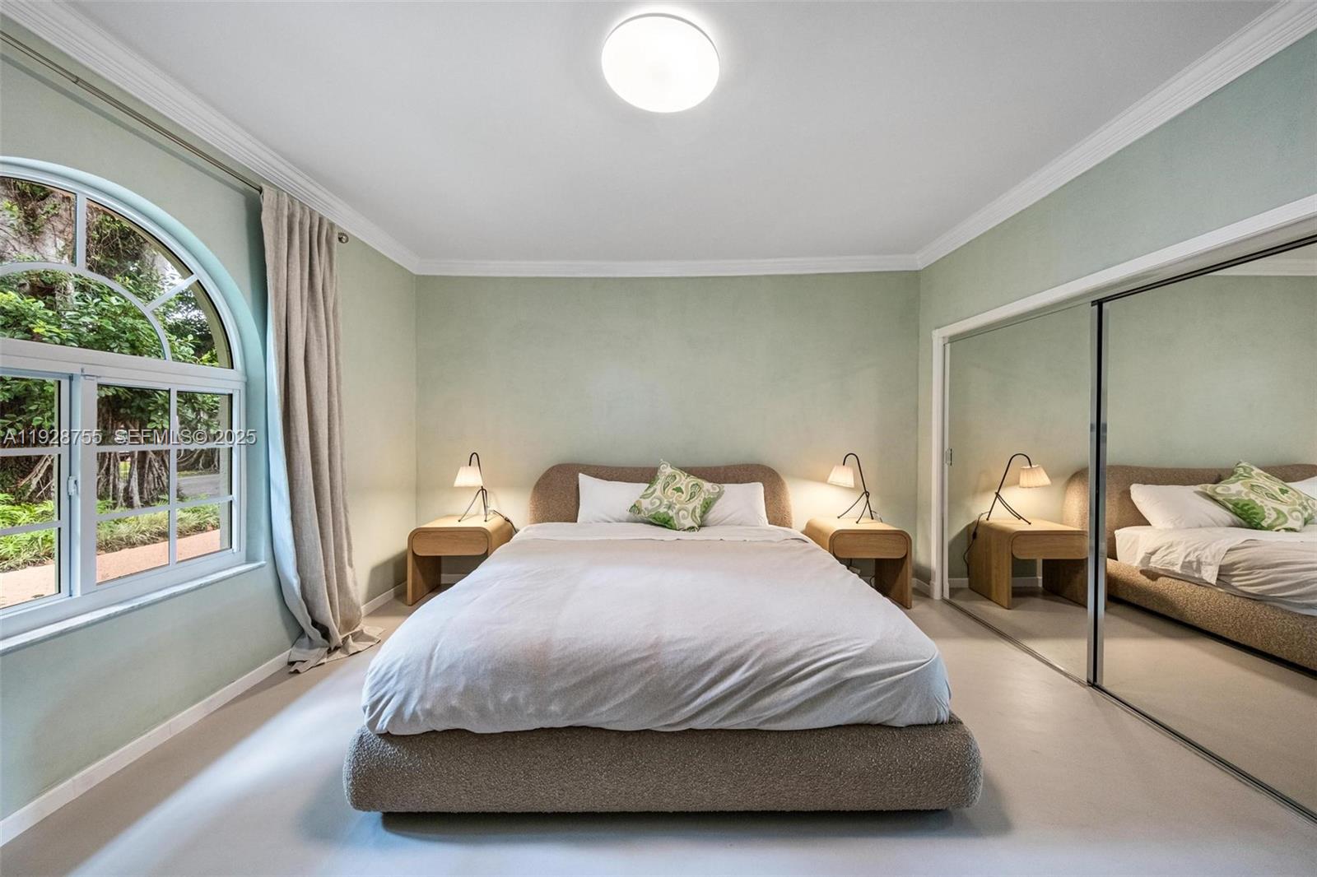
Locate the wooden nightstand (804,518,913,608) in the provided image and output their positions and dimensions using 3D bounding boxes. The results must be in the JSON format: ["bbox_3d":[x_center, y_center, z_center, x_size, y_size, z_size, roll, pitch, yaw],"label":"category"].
[{"bbox_3d":[1.523,0.934,3.365,0.600,0.560,0.440,0,1,0],"label":"wooden nightstand"}]

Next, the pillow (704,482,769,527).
[{"bbox_3d":[0.452,0.485,3.230,0.670,0.370,0.180,0,-22,0],"label":"pillow"}]

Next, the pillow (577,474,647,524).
[{"bbox_3d":[-0.250,0.455,3.235,0.670,0.390,0.180,0,-22,0],"label":"pillow"}]

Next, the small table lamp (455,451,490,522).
[{"bbox_3d":[-1.468,0.390,3.480,0.230,0.530,0.360,0,1,5],"label":"small table lamp"}]

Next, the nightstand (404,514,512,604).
[{"bbox_3d":[-1.515,0.934,3.415,0.610,0.560,0.440,0,1,0],"label":"nightstand"}]

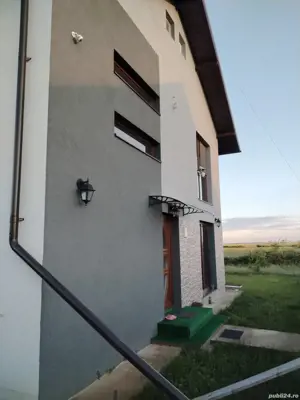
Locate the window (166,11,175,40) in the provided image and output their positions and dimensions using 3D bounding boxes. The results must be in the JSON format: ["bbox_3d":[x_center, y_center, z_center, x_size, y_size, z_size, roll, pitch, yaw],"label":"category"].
[{"bbox_3d":[0.497,-4.510,7.832,0.120,0.560,0.565,-5,-10,26],"label":"window"}]

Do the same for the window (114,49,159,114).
[{"bbox_3d":[-0.250,-2.193,5.877,0.130,0.413,1.863,-5,-10,26],"label":"window"}]

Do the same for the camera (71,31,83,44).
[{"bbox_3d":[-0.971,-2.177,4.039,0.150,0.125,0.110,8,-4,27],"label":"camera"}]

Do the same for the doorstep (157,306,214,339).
[{"bbox_3d":[0.789,2.492,6.175,0.663,0.215,1.725,-5,-10,26],"label":"doorstep"}]

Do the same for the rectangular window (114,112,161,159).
[{"bbox_3d":[-0.234,-1.120,5.696,0.130,0.413,1.812,-5,-10,26],"label":"rectangular window"}]

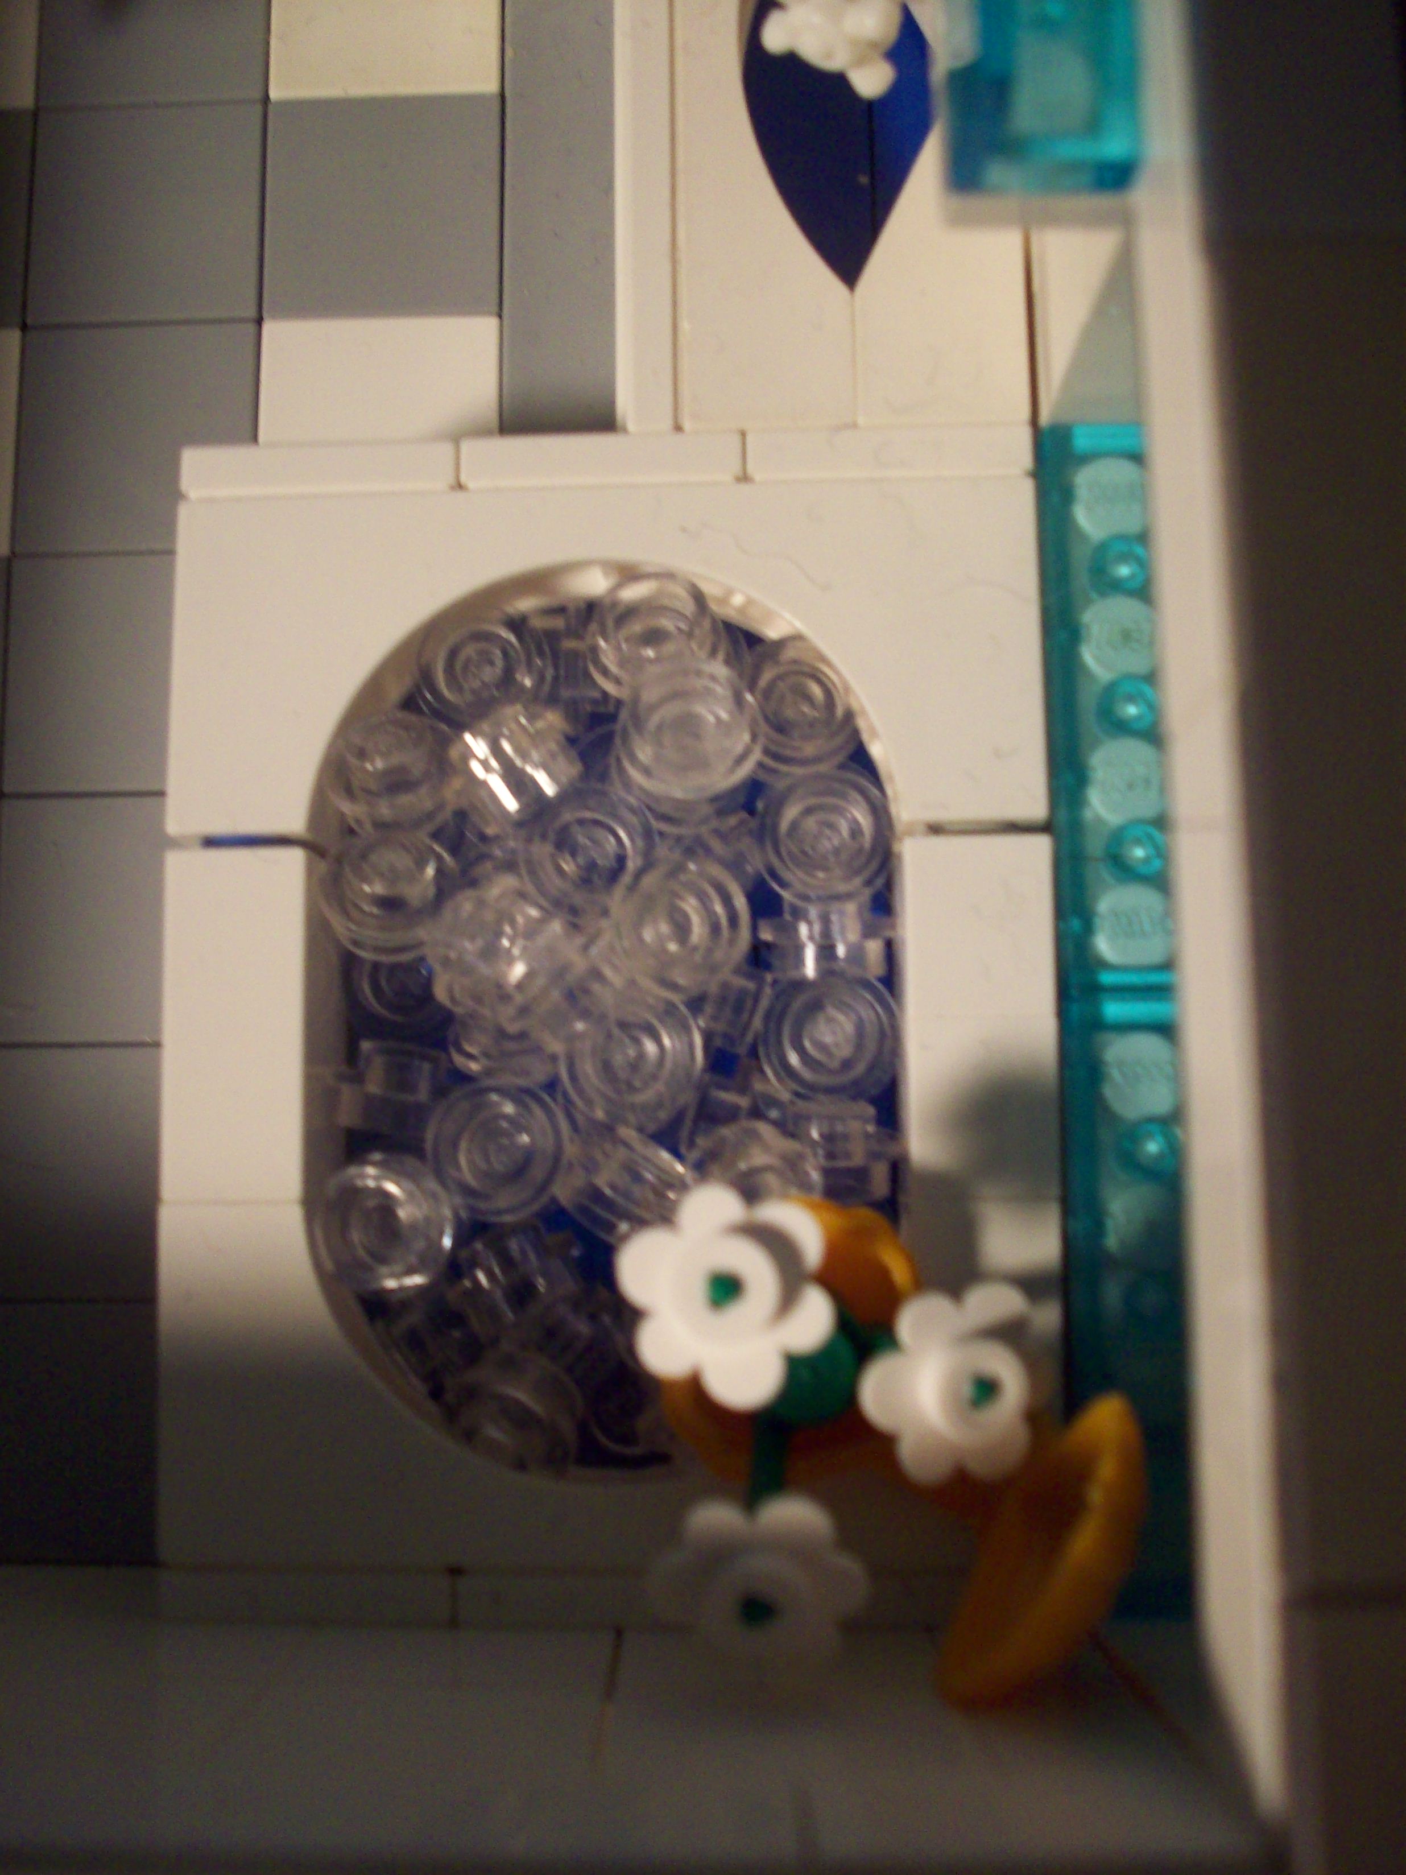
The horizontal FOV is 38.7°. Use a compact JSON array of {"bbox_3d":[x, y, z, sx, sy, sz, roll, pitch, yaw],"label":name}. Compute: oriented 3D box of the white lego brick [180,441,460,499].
[{"bbox_3d":[-0.021,-0.026,0.117,0.016,0.008,0.003,-1,82,2],"label":"white lego brick"}]

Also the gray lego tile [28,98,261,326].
[{"bbox_3d":[-0.037,-0.048,0.136,0.016,0.003,0.016,-1,82,2],"label":"gray lego tile"}]

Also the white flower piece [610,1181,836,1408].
[{"bbox_3d":[0.001,0.016,0.088,0.010,0.003,0.010,0,74,12],"label":"white flower piece"}]

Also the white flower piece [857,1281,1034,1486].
[{"bbox_3d":[0.012,0.021,0.092,0.010,0.003,0.010,0,78,-19],"label":"white flower piece"}]

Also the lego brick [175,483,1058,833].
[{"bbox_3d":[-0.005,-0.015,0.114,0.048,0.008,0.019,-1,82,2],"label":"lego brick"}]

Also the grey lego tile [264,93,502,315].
[{"bbox_3d":[-0.021,-0.049,0.136,0.016,0.003,0.016,-1,82,2],"label":"grey lego tile"}]

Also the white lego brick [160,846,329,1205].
[{"bbox_3d":[-0.025,0.005,0.112,0.008,0.008,0.019,-1,82,2],"label":"white lego brick"}]

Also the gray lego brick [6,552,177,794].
[{"bbox_3d":[-0.037,-0.017,0.132,0.016,0.003,0.016,-1,82,2],"label":"gray lego brick"}]

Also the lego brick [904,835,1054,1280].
[{"bbox_3d":[0.015,0.006,0.111,0.008,0.008,0.022,-1,82,2],"label":"lego brick"}]

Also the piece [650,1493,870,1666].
[{"bbox_3d":[0.003,0.030,0.092,0.010,0.003,0.010,0,100,2],"label":"piece"}]

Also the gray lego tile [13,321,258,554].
[{"bbox_3d":[-0.037,-0.033,0.134,0.016,0.003,0.016,-1,82,2],"label":"gray lego tile"}]

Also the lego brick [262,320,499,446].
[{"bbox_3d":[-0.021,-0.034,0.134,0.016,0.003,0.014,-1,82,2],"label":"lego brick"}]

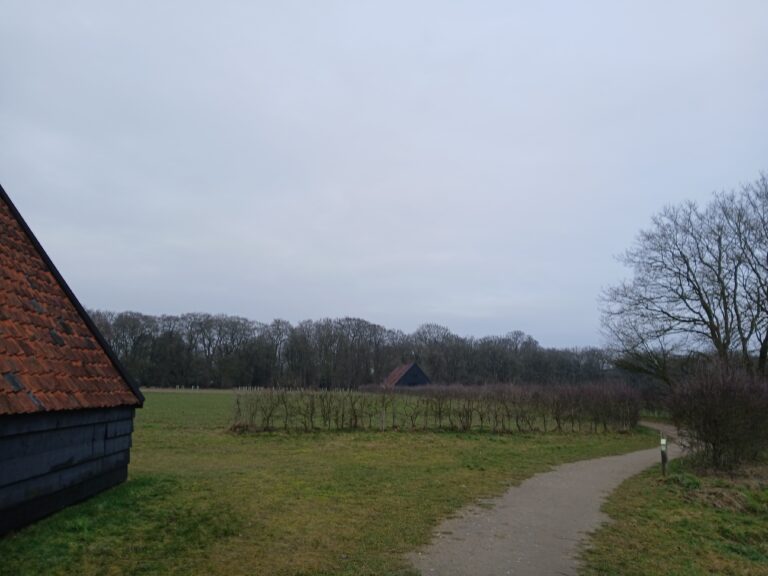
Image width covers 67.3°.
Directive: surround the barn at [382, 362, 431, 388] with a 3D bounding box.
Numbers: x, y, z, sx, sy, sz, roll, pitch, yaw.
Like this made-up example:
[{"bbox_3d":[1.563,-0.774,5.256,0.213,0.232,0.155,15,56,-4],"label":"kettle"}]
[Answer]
[{"bbox_3d":[4.710,17.770,111.830,7.600,6.000,17.000,3,-10,-5],"label":"barn"}]

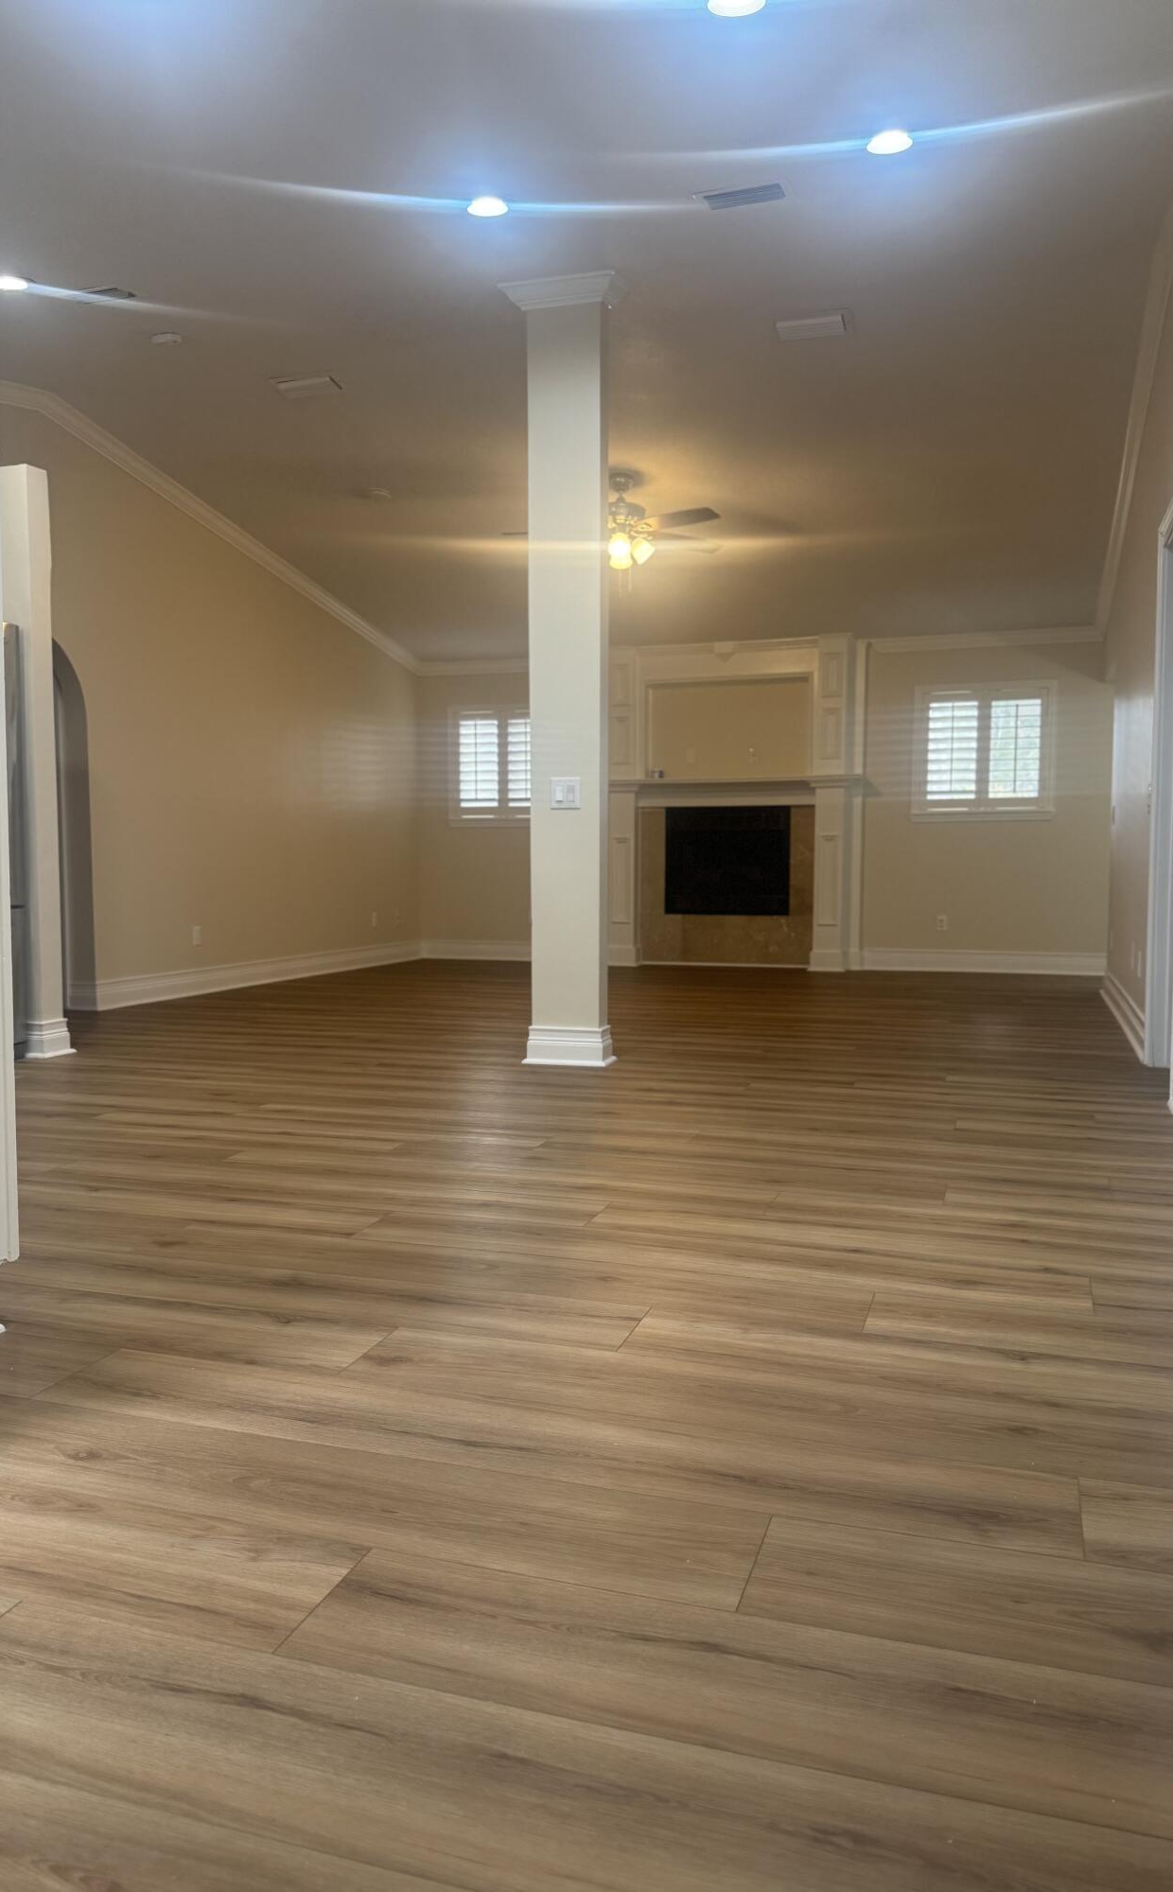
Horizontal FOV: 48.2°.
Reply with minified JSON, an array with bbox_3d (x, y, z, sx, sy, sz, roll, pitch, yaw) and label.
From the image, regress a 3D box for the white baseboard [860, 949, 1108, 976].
[{"bbox_3d":[2.991,0.128,9.994,1.750,0.145,0.025,1,4,19],"label":"white baseboard"}]

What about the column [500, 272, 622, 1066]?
[{"bbox_3d":[-0.073,-1.076,5.395,0.480,3.130,0.280,1,4,19],"label":"column"}]

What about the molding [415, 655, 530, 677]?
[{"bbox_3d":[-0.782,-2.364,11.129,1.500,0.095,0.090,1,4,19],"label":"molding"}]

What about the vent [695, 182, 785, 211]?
[{"bbox_3d":[0.519,-2.471,4.343,0.300,0.030,0.190,1,15,19],"label":"vent"}]

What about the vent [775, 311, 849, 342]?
[{"bbox_3d":[1.032,-2.835,6.008,0.340,0.030,0.180,1,-6,19],"label":"vent"}]

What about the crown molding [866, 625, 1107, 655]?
[{"bbox_3d":[2.965,-2.283,9.820,1.680,0.095,0.090,1,4,19],"label":"crown molding"}]

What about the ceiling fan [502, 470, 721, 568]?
[{"bbox_3d":[0.205,-2.449,7.589,1.340,0.520,1.340,1,4,19],"label":"ceiling fan"}]

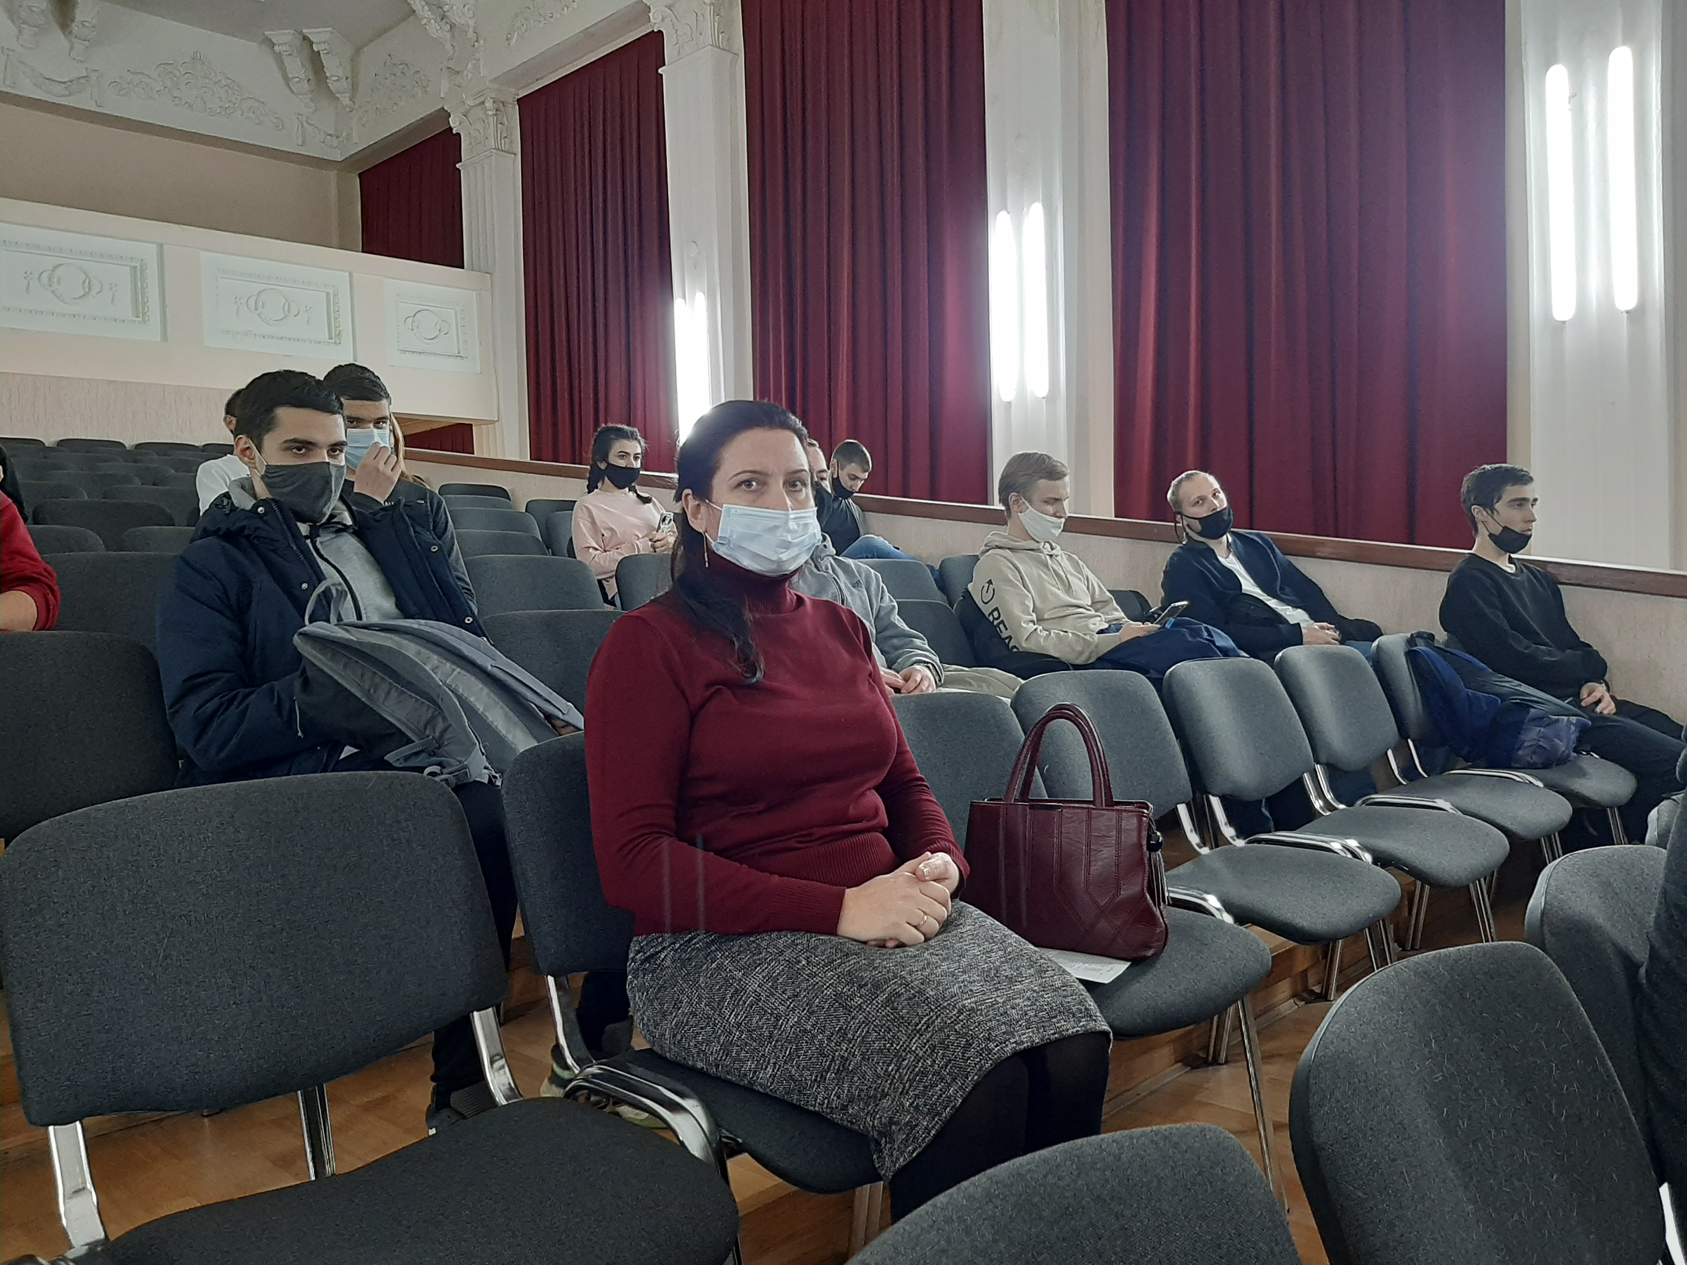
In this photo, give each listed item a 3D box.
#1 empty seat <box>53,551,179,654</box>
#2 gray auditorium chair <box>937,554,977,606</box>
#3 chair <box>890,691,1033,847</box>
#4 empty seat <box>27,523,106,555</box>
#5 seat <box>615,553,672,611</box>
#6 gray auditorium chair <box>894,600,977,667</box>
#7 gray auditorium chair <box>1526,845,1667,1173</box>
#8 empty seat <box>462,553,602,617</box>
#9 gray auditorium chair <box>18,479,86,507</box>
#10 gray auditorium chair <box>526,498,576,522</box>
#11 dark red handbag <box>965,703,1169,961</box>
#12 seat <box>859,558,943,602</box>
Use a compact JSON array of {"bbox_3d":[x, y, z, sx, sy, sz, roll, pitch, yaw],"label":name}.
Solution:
[{"bbox_3d":[-1.492,0.229,3.007,0.600,0.820,0.530,0,3,44],"label":"empty seat"},{"bbox_3d":[0.720,0.068,5.303,0.600,0.820,0.530,0,3,44],"label":"gray auditorium chair"},{"bbox_3d":[0.299,0.514,2.039,0.561,0.820,0.535,1,3,44],"label":"chair"},{"bbox_3d":[-2.246,0.086,3.723,0.600,0.820,0.530,0,3,44],"label":"empty seat"},{"bbox_3d":[-0.379,0.151,4.171,0.561,0.820,0.535,1,3,44],"label":"seat"},{"bbox_3d":[0.345,0.311,3.531,0.580,0.820,0.540,1,4,44],"label":"gray auditorium chair"},{"bbox_3d":[1.112,0.673,1.468,0.561,0.820,0.535,1,3,44],"label":"gray auditorium chair"},{"bbox_3d":[-0.759,0.177,3.827,0.580,0.820,0.540,1,4,44],"label":"empty seat"},{"bbox_3d":[-3.284,-0.225,5.407,0.561,0.820,0.535,1,3,44],"label":"gray auditorium chair"},{"bbox_3d":[-1.393,-0.339,7.199,0.580,0.820,0.540,1,4,44],"label":"gray auditorium chair"},{"bbox_3d":[0.344,0.283,2.033,0.290,0.365,0.140,-1,3,20],"label":"dark red handbag"},{"bbox_3d":[0.351,0.095,4.920,0.600,0.820,0.530,0,3,44],"label":"seat"}]

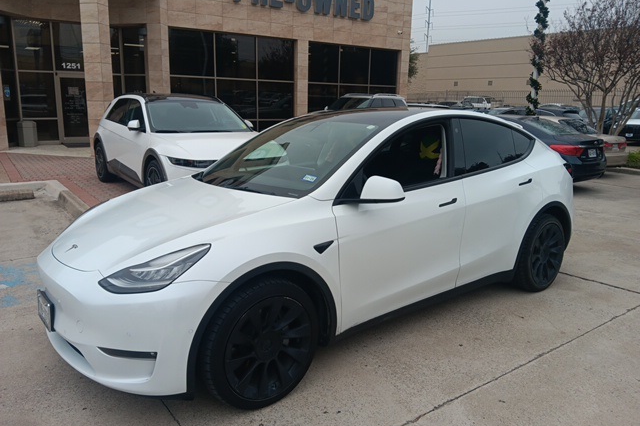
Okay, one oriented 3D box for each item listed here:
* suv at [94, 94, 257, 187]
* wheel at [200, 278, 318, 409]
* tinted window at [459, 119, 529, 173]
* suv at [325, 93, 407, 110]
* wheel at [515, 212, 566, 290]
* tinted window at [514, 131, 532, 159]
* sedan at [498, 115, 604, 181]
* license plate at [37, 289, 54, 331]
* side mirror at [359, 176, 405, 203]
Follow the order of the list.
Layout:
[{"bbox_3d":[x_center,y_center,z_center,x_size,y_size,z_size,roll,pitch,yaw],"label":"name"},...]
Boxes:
[{"bbox_3d":[-2.370,-1.170,8.120,1.890,1.600,4.630,-8,15,-36],"label":"suv"},{"bbox_3d":[-0.323,0.685,2.605,0.710,0.710,0.250,-9,15,-39],"label":"wheel"},{"bbox_3d":[1.356,-0.531,3.776,1.100,0.410,0.050,-8,-11,-37],"label":"tinted window"},{"bbox_3d":[1.470,-3.200,16.400,1.900,1.700,4.750,8,14,32],"label":"suv"},{"bbox_3d":[1.959,0.358,4.348,0.710,0.710,0.250,-8,15,-37],"label":"wheel"},{"bbox_3d":[1.737,-0.598,4.077,0.340,0.250,0.050,-8,-11,-37],"label":"tinted window"},{"bbox_3d":[3.970,-1.530,11.460,1.830,1.460,4.800,-8,15,-37],"label":"sedan"},{"bbox_3d":[-1.535,0.539,2.680,0.030,0.160,0.310,-8,15,-37],"label":"license plate"},{"bbox_3d":[0.366,-0.146,2.807,0.160,0.160,0.230,-8,15,-37],"label":"side mirror"}]

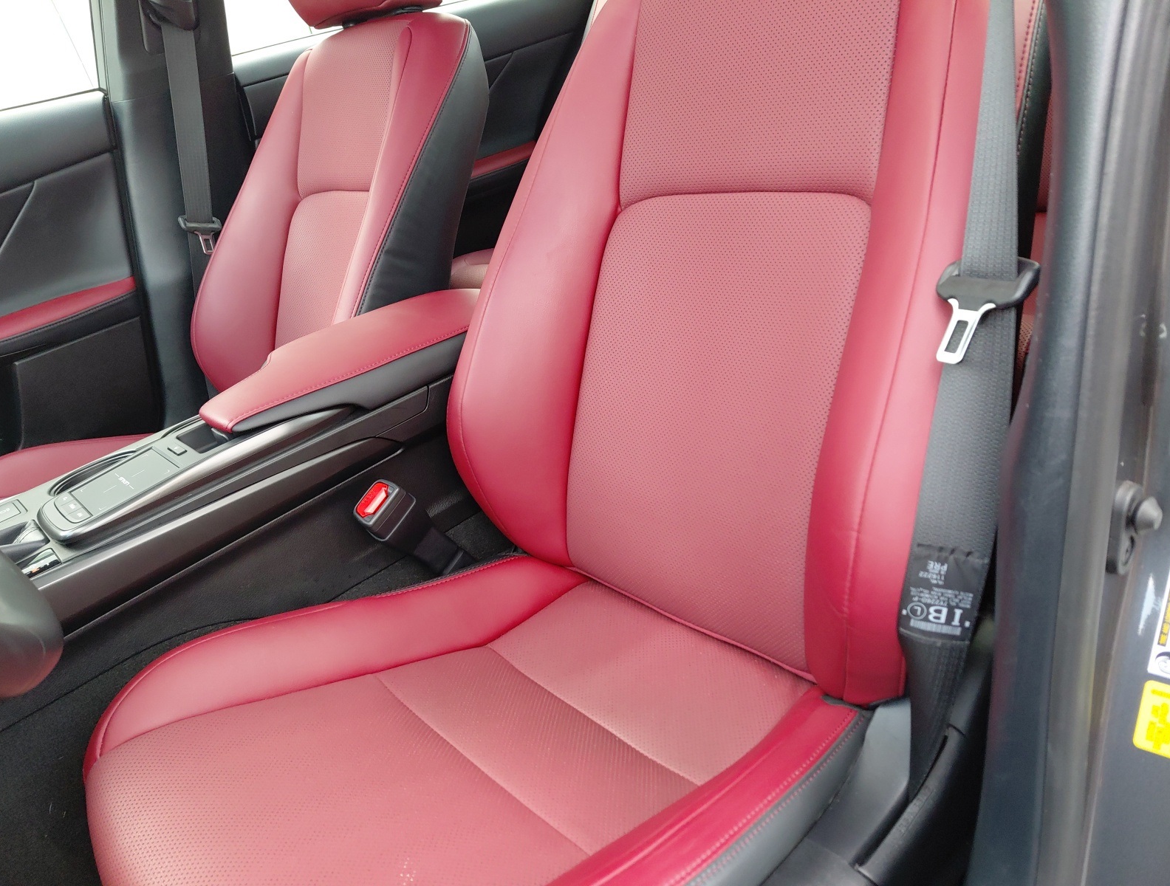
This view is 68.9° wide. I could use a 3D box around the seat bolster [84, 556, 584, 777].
[{"bbox_3d":[-0.210,0.194,0.833,0.503,0.101,0.106,-18,23,-38],"label":"seat bolster"}]

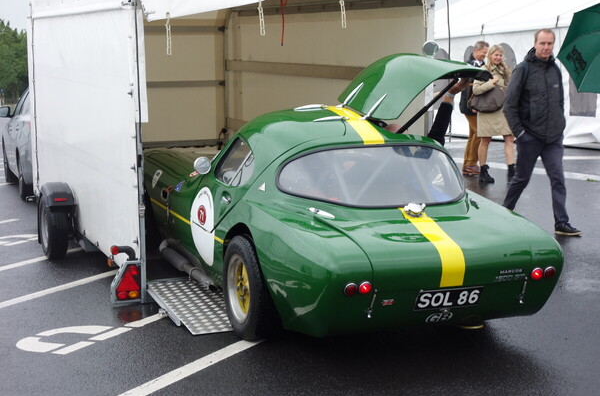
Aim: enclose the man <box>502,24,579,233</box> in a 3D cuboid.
[{"bbox_3d":[2.100,-0.587,9.853,0.540,1.750,0.680,-5,9,-32],"label":"man"}]

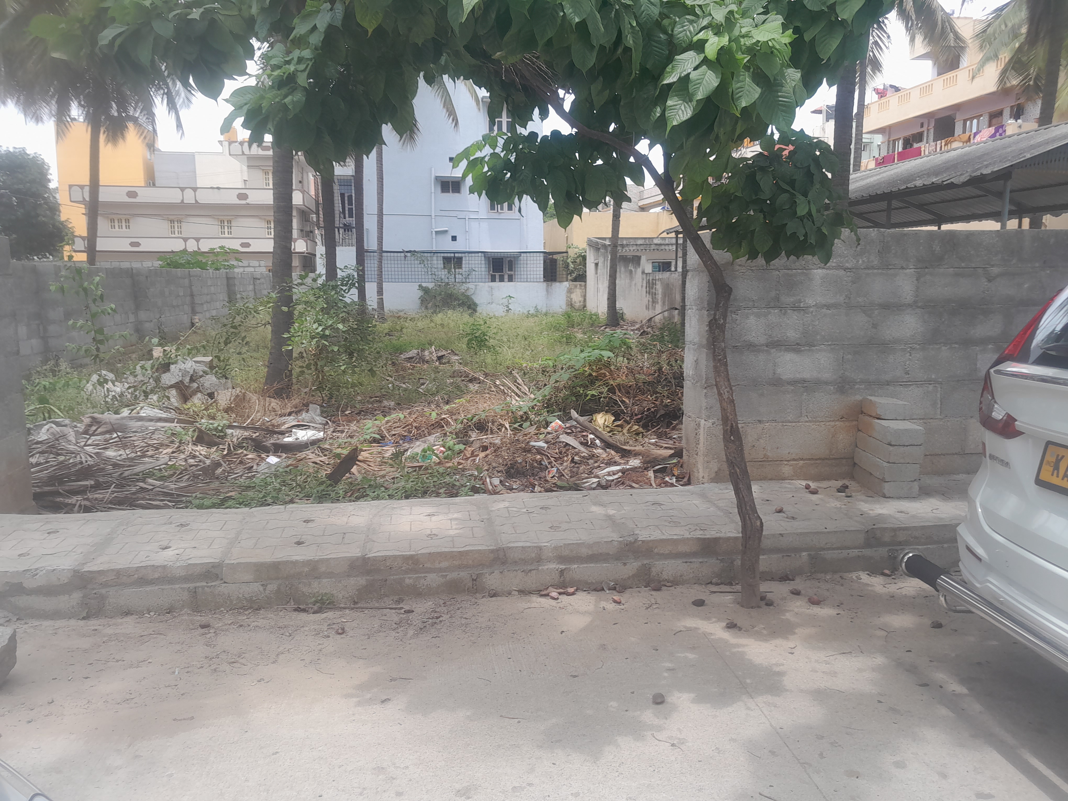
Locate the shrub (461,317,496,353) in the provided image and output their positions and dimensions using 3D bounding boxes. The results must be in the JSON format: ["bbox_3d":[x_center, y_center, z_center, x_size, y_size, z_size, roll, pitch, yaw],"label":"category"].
[{"bbox_3d":[-0.910,-1.048,13.484,0.560,0.590,0.520,0,8,0],"label":"shrub"}]

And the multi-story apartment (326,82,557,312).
[{"bbox_3d":[-4.300,-8.924,37.025,8.800,9.800,9.000,-1,8,-8],"label":"multi-story apartment"}]

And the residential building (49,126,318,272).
[{"bbox_3d":[-23.200,-12.470,57.128,15.600,11.400,10.000,-1,8,-8],"label":"residential building"}]

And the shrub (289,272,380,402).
[{"bbox_3d":[-2.020,-0.663,8.489,0.860,1.240,0.800,0,8,0],"label":"shrub"}]

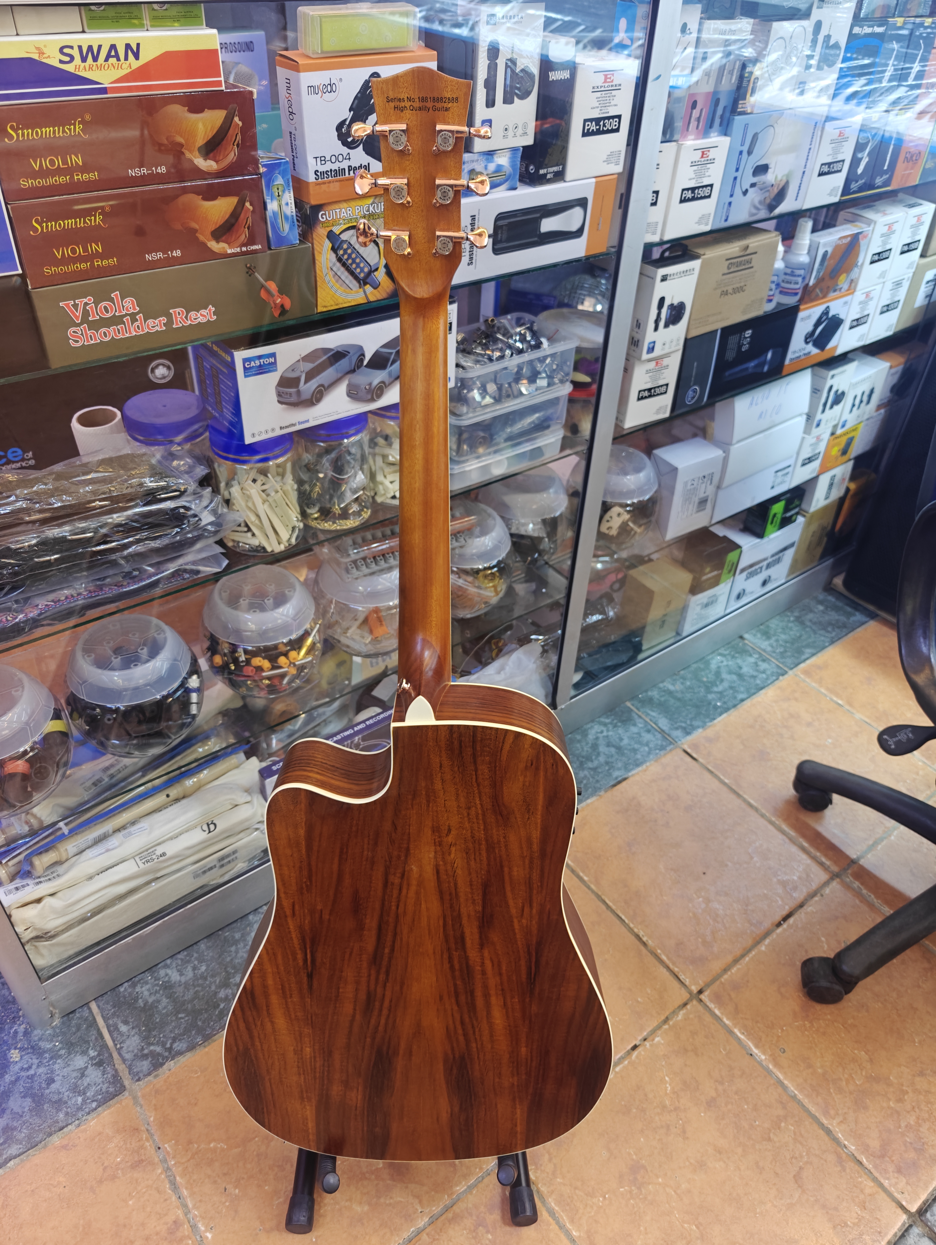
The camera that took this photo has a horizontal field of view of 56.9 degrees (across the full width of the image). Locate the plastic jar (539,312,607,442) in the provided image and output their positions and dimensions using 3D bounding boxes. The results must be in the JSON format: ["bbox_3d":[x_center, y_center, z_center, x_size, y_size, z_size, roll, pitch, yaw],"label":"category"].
[{"bbox_3d":[0.161,-0.372,1.284,0.122,0.154,0.122,2,39,-1],"label":"plastic jar"}]

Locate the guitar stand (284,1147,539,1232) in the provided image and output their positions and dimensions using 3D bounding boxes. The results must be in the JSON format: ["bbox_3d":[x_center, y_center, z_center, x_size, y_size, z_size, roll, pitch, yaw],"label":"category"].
[{"bbox_3d":[-0.059,0.483,0.994,0.285,0.300,0.290,2,39,-2],"label":"guitar stand"}]

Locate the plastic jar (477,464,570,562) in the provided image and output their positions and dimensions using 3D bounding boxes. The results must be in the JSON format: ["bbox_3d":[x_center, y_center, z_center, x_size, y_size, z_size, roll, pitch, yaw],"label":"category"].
[{"bbox_3d":[0.091,-0.172,1.382,0.150,0.155,0.150,2,39,-1],"label":"plastic jar"}]

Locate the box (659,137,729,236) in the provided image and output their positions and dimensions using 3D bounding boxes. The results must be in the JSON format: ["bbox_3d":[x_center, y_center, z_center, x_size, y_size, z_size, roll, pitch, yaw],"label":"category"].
[{"bbox_3d":[0.279,-0.586,1.156,0.099,0.114,0.067,-24,46,-29],"label":"box"}]

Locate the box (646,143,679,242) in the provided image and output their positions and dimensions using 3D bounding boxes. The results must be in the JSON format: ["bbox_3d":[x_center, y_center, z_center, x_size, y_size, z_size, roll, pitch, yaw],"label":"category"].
[{"bbox_3d":[0.189,-0.527,1.059,0.091,0.109,0.067,-24,46,-29],"label":"box"}]

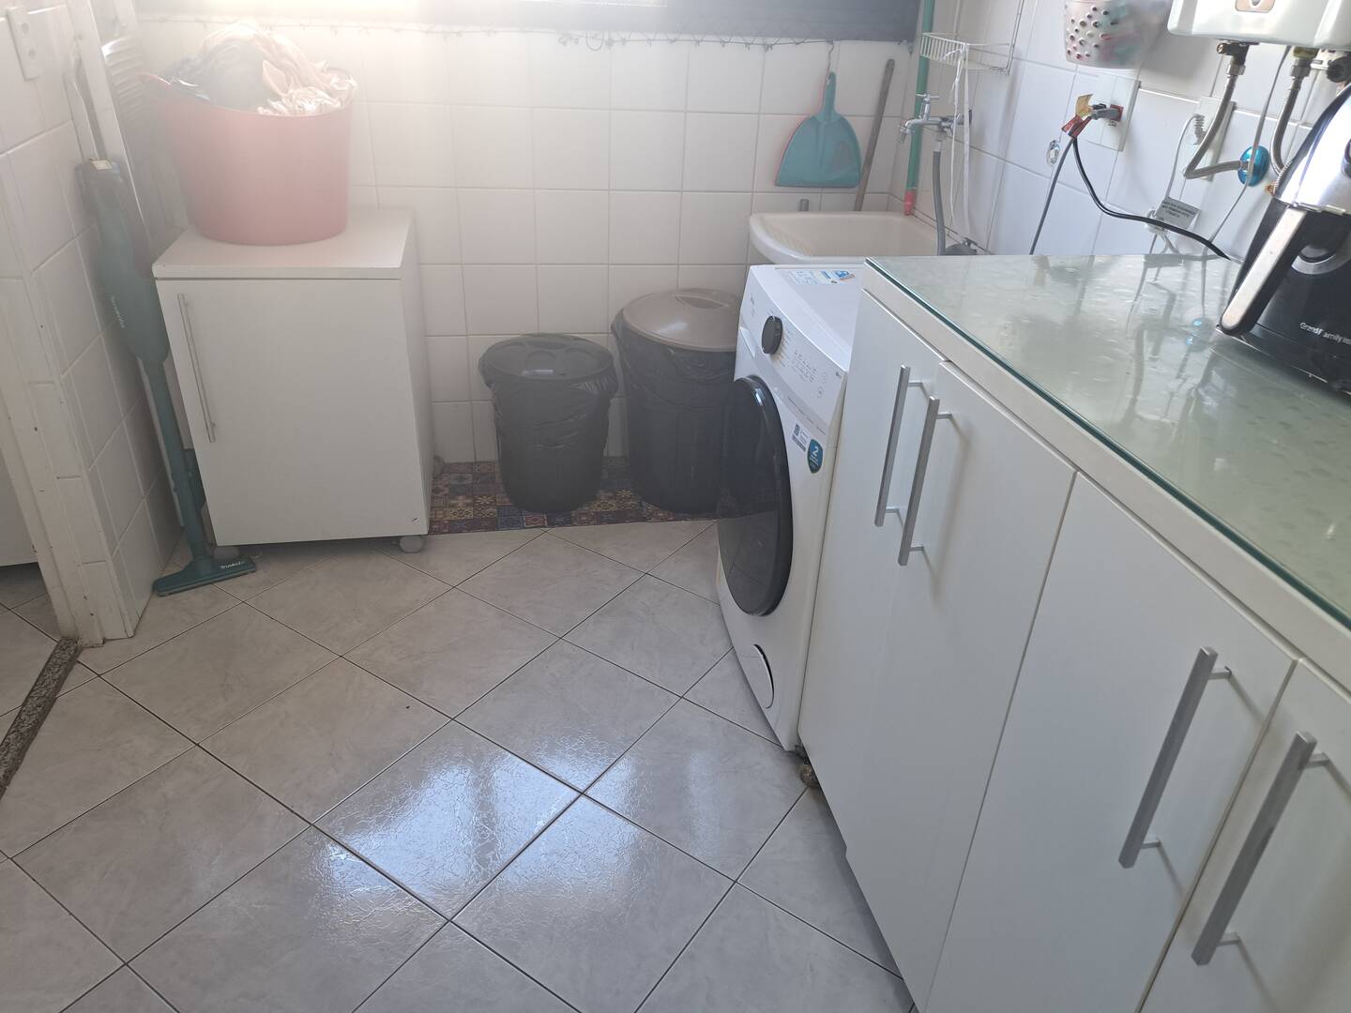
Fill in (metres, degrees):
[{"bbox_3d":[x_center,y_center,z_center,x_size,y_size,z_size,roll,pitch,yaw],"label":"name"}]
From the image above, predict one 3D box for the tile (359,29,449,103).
[{"bbox_3d":[-0.667,-1.112,2.328,0.202,0.202,0.010,-3,30,-10],"label":"tile"}]

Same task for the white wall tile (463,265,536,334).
[{"bbox_3d":[-0.494,-0.584,2.655,0.200,0.200,0.010,-3,30,-11],"label":"white wall tile"}]

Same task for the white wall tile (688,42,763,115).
[{"bbox_3d":[0.132,-1.127,2.456,0.200,0.176,0.010,-3,30,-11],"label":"white wall tile"}]

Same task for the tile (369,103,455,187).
[{"bbox_3d":[-0.670,-0.922,2.400,0.200,0.200,0.010,-3,30,-11],"label":"tile"}]

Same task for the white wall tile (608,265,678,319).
[{"bbox_3d":[-0.096,-0.606,2.737,0.202,0.202,0.010,-3,30,-11],"label":"white wall tile"}]

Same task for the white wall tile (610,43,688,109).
[{"bbox_3d":[-0.065,-1.128,2.437,0.200,0.185,0.010,-3,30,-11],"label":"white wall tile"}]

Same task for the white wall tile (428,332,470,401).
[{"bbox_3d":[-0.698,-0.394,2.695,0.200,0.200,0.010,-3,30,-11],"label":"white wall tile"}]

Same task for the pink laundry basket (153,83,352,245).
[{"bbox_3d":[-0.966,-0.803,2.203,0.410,0.290,0.390,-3,30,-11],"label":"pink laundry basket"}]

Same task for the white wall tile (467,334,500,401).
[{"bbox_3d":[-0.504,-0.409,2.760,0.202,0.202,0.010,-3,30,-10],"label":"white wall tile"}]

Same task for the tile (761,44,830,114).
[{"bbox_3d":[0.333,-1.149,2.515,0.200,0.185,0.010,-3,30,-11],"label":"tile"}]

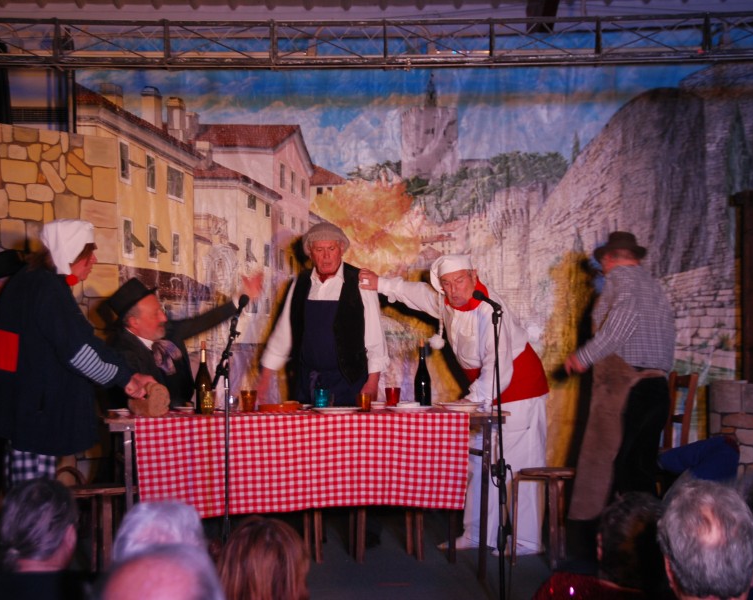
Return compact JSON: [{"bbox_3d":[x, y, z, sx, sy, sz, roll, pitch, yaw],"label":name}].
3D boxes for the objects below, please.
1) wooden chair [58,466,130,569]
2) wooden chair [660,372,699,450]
[{"bbox_3d":[-1.230,1.050,8.250,0.340,0.470,0.340,0,-1,-18],"label":"wooden chair"},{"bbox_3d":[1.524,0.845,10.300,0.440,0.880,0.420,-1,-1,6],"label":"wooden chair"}]

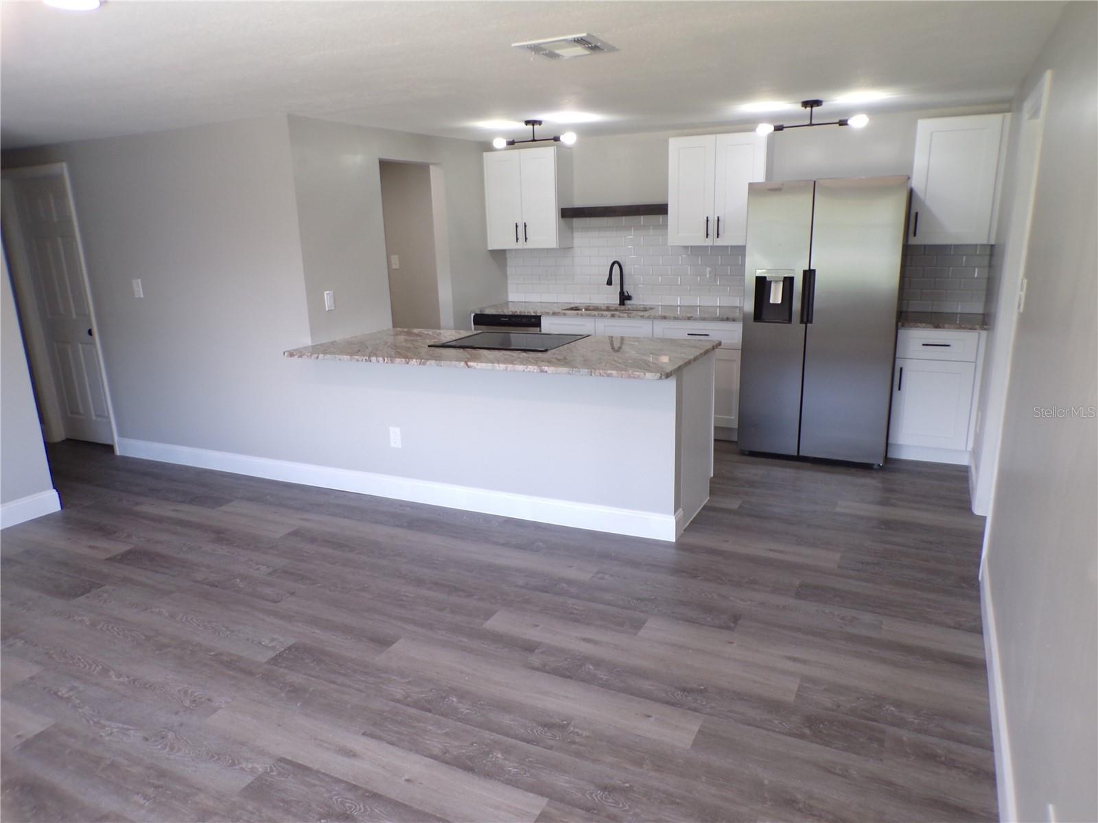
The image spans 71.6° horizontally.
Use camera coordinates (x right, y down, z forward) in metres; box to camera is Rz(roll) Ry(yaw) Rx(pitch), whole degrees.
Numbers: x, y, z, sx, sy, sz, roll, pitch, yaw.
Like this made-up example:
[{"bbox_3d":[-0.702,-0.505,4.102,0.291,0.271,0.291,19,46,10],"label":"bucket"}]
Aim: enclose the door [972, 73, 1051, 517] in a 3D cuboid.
[{"bbox_3d":[2.186,-0.359,3.559,0.115,2.090,0.900,5,16,26],"label":"door"}]

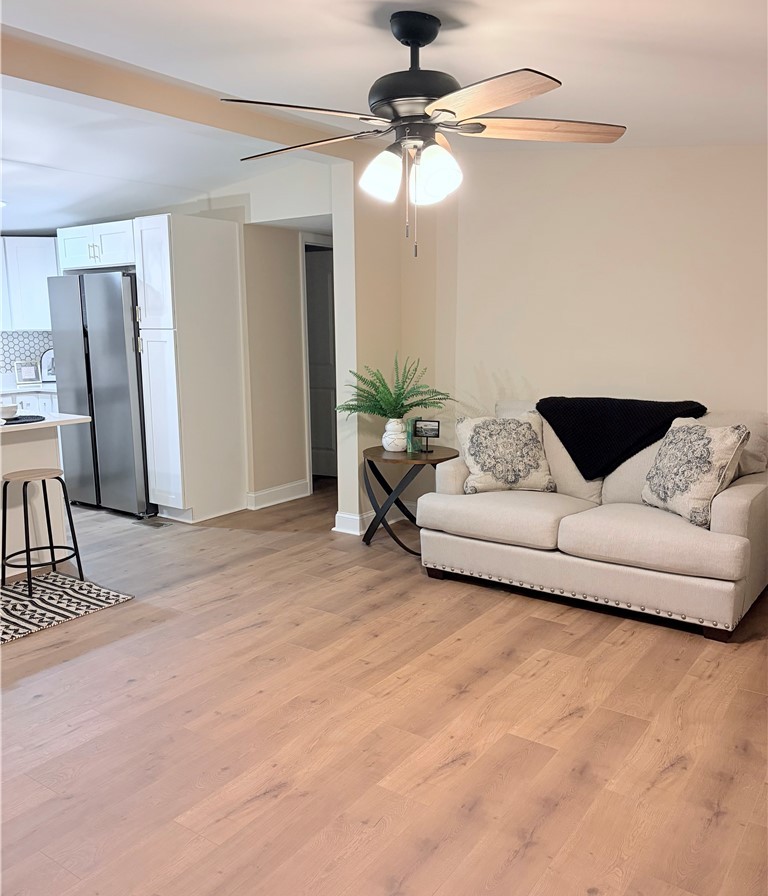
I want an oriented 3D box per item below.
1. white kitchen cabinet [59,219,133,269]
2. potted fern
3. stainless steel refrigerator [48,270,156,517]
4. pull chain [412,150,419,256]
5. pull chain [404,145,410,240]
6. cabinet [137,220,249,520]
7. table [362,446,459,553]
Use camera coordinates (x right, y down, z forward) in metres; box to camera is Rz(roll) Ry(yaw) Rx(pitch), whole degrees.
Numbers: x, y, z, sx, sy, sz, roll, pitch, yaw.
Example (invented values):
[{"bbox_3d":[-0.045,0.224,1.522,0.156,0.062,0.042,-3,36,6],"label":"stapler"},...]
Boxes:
[{"bbox_3d":[-1.951,-1.534,5.909,0.902,0.304,0.626,6,12,34],"label":"white kitchen cabinet"},{"bbox_3d":[0.064,-0.287,4.983,0.700,0.602,0.620,-1,10,0],"label":"potted fern"},{"bbox_3d":[-1.971,-0.436,6.061,0.888,1.782,0.730,6,12,34],"label":"stainless steel refrigerator"},{"bbox_3d":[0.099,-0.765,2.403,0.010,0.334,0.010,6,12,34],"label":"pull chain"},{"bbox_3d":[0.074,-0.795,2.399,0.010,0.284,0.010,6,12,34],"label":"pull chain"},{"bbox_3d":[-1.410,-0.568,5.702,0.383,2.156,0.626,6,12,34],"label":"cabinet"},{"bbox_3d":[0.178,0.339,4.900,0.602,0.606,0.602,-1,10,0],"label":"table"}]

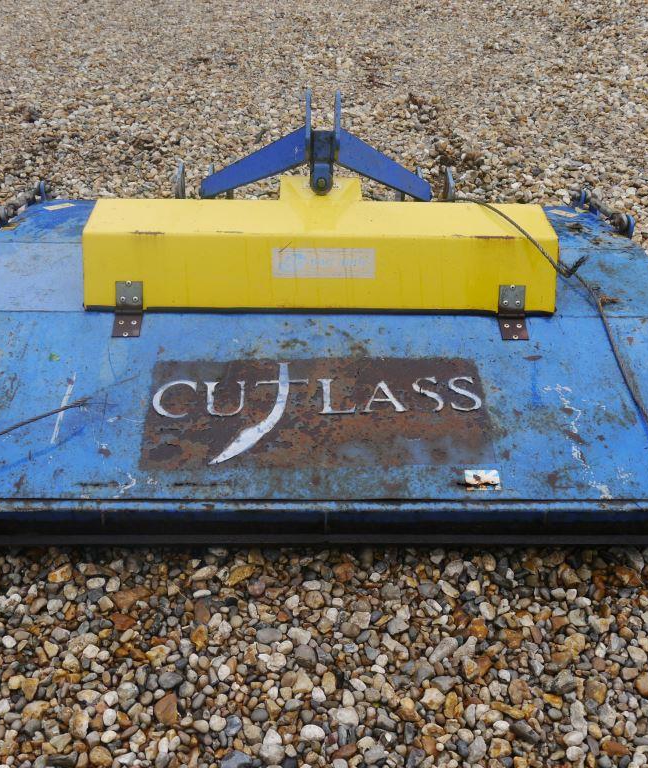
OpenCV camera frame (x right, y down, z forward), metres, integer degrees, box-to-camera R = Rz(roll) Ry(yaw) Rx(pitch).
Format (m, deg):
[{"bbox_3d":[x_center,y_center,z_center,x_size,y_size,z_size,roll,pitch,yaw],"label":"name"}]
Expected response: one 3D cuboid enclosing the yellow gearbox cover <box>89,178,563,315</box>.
[{"bbox_3d":[-0.009,-0.378,2.215,1.220,0.230,0.350,0,37,-2],"label":"yellow gearbox cover"}]

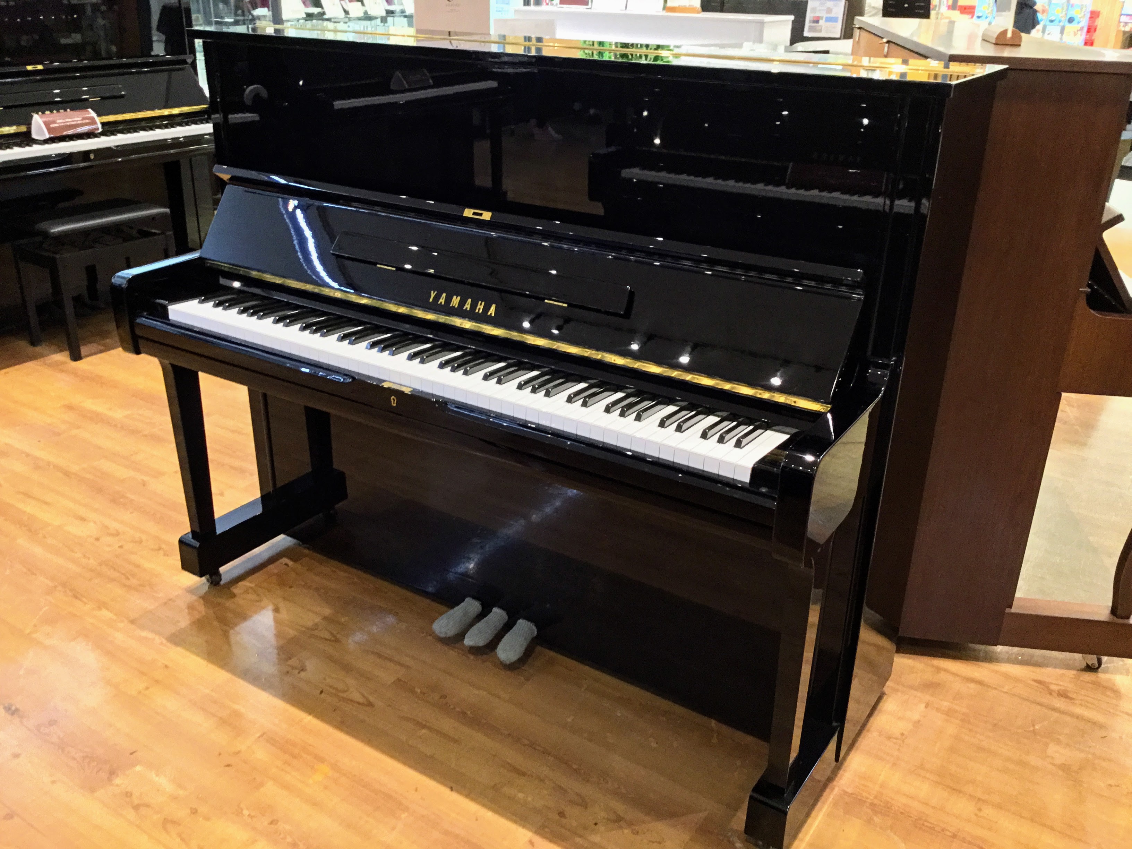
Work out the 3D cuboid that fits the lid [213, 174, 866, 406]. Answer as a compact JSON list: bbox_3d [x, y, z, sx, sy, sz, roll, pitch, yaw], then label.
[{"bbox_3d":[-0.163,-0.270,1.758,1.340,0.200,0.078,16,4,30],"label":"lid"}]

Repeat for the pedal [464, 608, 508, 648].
[{"bbox_3d":[-0.166,0.420,2.106,0.045,0.033,0.135,14,27,27],"label":"pedal"}]

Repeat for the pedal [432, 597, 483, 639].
[{"bbox_3d":[-0.227,0.406,2.135,0.045,0.033,0.142,15,28,29],"label":"pedal"}]

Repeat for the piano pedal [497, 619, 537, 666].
[{"bbox_3d":[-0.099,0.441,2.061,0.045,0.033,0.138,11,26,22],"label":"piano pedal"}]

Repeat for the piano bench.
[{"bbox_3d":[-1.720,-0.548,3.755,0.290,0.470,0.475,17,29,32],"label":"piano bench"}]

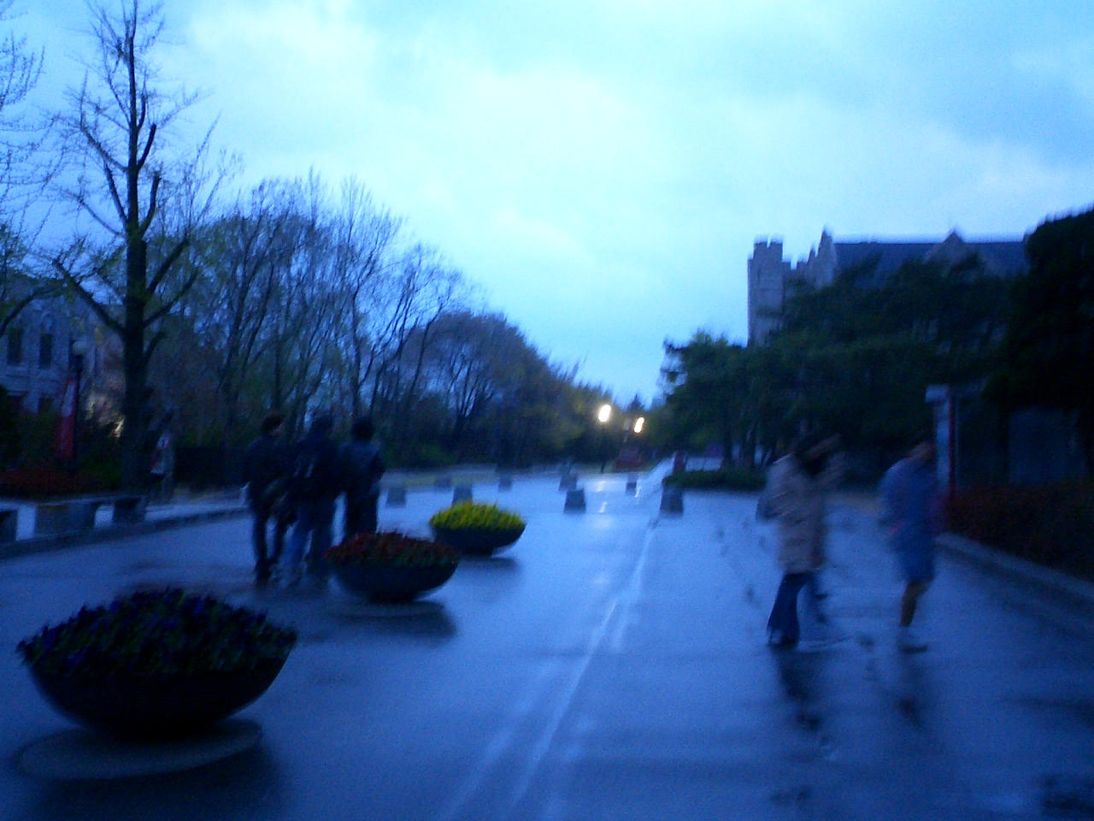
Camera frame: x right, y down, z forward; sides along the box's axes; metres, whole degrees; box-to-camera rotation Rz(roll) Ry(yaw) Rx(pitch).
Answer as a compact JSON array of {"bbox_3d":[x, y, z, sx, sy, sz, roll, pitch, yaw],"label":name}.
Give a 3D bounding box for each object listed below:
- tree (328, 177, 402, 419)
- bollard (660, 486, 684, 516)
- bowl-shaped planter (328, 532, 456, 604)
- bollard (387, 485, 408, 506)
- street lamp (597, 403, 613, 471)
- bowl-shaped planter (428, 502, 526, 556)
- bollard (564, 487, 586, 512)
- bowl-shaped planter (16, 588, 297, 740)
[{"bbox_3d":[-7.455,-3.438,48.000,3.600,12.300,3.600,0,-2,0],"label":"tree"},{"bbox_3d":[2.752,1.982,25.700,0.520,0.570,0.520,0,-2,6],"label":"bollard"},{"bbox_3d":[-1.535,1.539,11.700,1.340,0.680,1.340,0,-2,0],"label":"bowl-shaped planter"},{"bbox_3d":[-3.720,2.120,29.000,0.500,0.520,0.500,0,-2,6],"label":"bollard"},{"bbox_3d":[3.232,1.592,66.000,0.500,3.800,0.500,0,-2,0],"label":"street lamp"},{"bbox_3d":[-0.977,1.642,16.400,1.360,0.710,1.360,0,-2,0],"label":"bowl-shaped planter"},{"bbox_3d":[0.651,2.041,26.600,0.500,0.520,0.500,0,-2,6],"label":"bollard"},{"bbox_3d":[-2.056,1.295,6.150,1.460,0.730,1.460,0,-2,0],"label":"bowl-shaped planter"}]

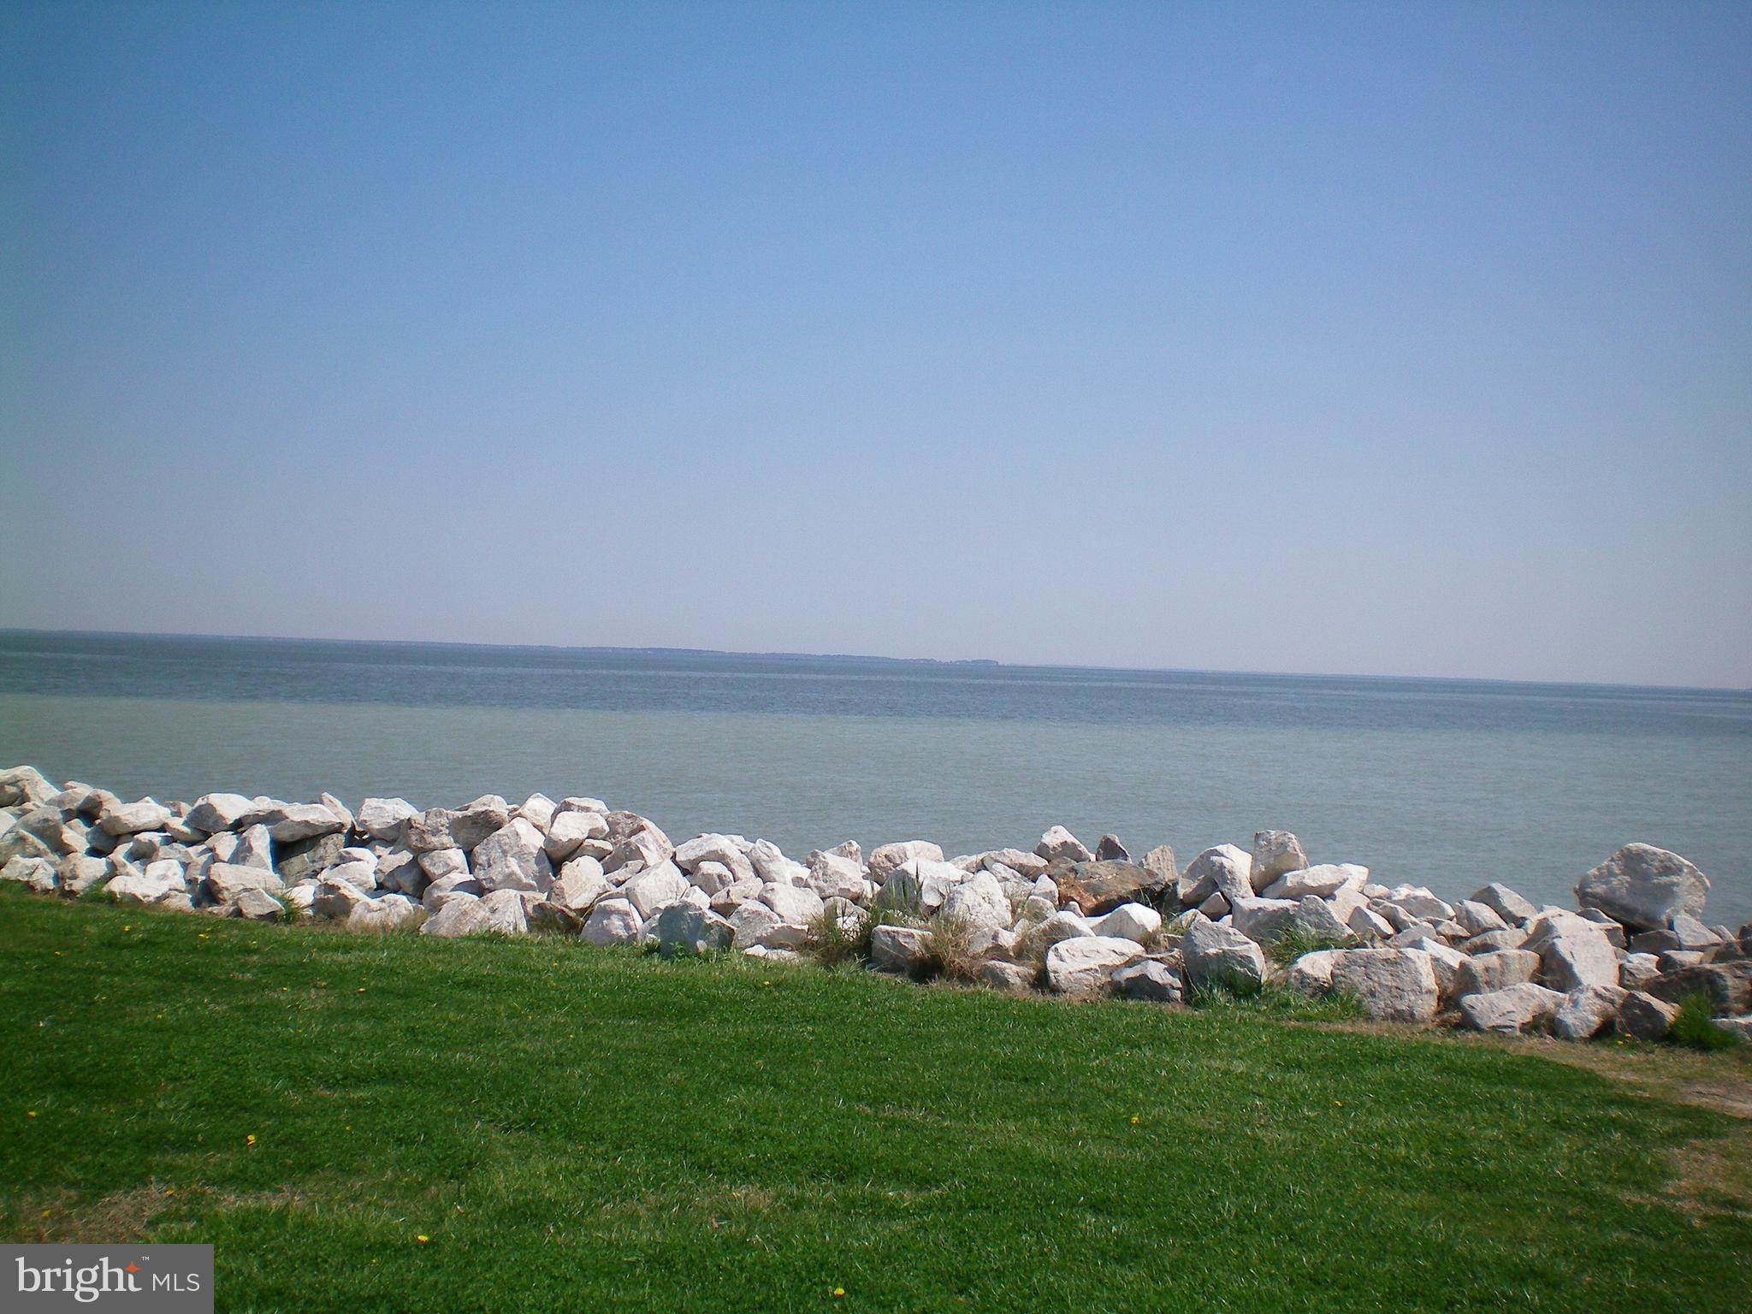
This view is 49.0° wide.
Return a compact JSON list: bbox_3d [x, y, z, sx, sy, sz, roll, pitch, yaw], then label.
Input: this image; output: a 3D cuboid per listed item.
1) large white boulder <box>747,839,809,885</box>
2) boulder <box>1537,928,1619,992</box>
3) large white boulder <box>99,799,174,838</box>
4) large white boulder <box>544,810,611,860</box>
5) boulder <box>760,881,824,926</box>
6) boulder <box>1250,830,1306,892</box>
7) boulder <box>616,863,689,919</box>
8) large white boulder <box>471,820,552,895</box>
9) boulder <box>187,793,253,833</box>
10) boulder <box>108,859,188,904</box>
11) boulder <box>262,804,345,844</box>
[{"bbox_3d":[-0.580,1.225,11.400,0.370,0.281,0.340,2,0,-3],"label":"large white boulder"},{"bbox_3d":[3.691,1.592,10.100,0.423,0.321,0.359,2,0,0],"label":"boulder"},{"bbox_3d":[-5.232,1.137,13.600,0.512,0.263,0.435,2,0,0],"label":"large white boulder"},{"bbox_3d":[-2.010,1.186,12.867,0.426,0.341,0.380,2,0,-9],"label":"large white boulder"},{"bbox_3d":[-0.525,1.533,11.900,0.390,0.288,0.332,2,0,0],"label":"boulder"},{"bbox_3d":[2.302,1.170,11.000,0.334,0.357,0.330,2,0,12],"label":"boulder"},{"bbox_3d":[-1.249,1.318,10.800,0.396,0.320,0.360,2,0,-6],"label":"boulder"},{"bbox_3d":[-2.383,1.301,12.610,0.522,0.484,0.450,2,0,-11],"label":"large white boulder"},{"bbox_3d":[-4.602,1.100,13.500,0.480,0.280,0.408,2,0,0],"label":"boulder"},{"bbox_3d":[-4.762,1.468,12.577,0.495,0.289,0.380,2,0,-21],"label":"boulder"},{"bbox_3d":[-4.009,1.168,13.507,0.569,0.283,0.420,2,0,-16],"label":"boulder"}]

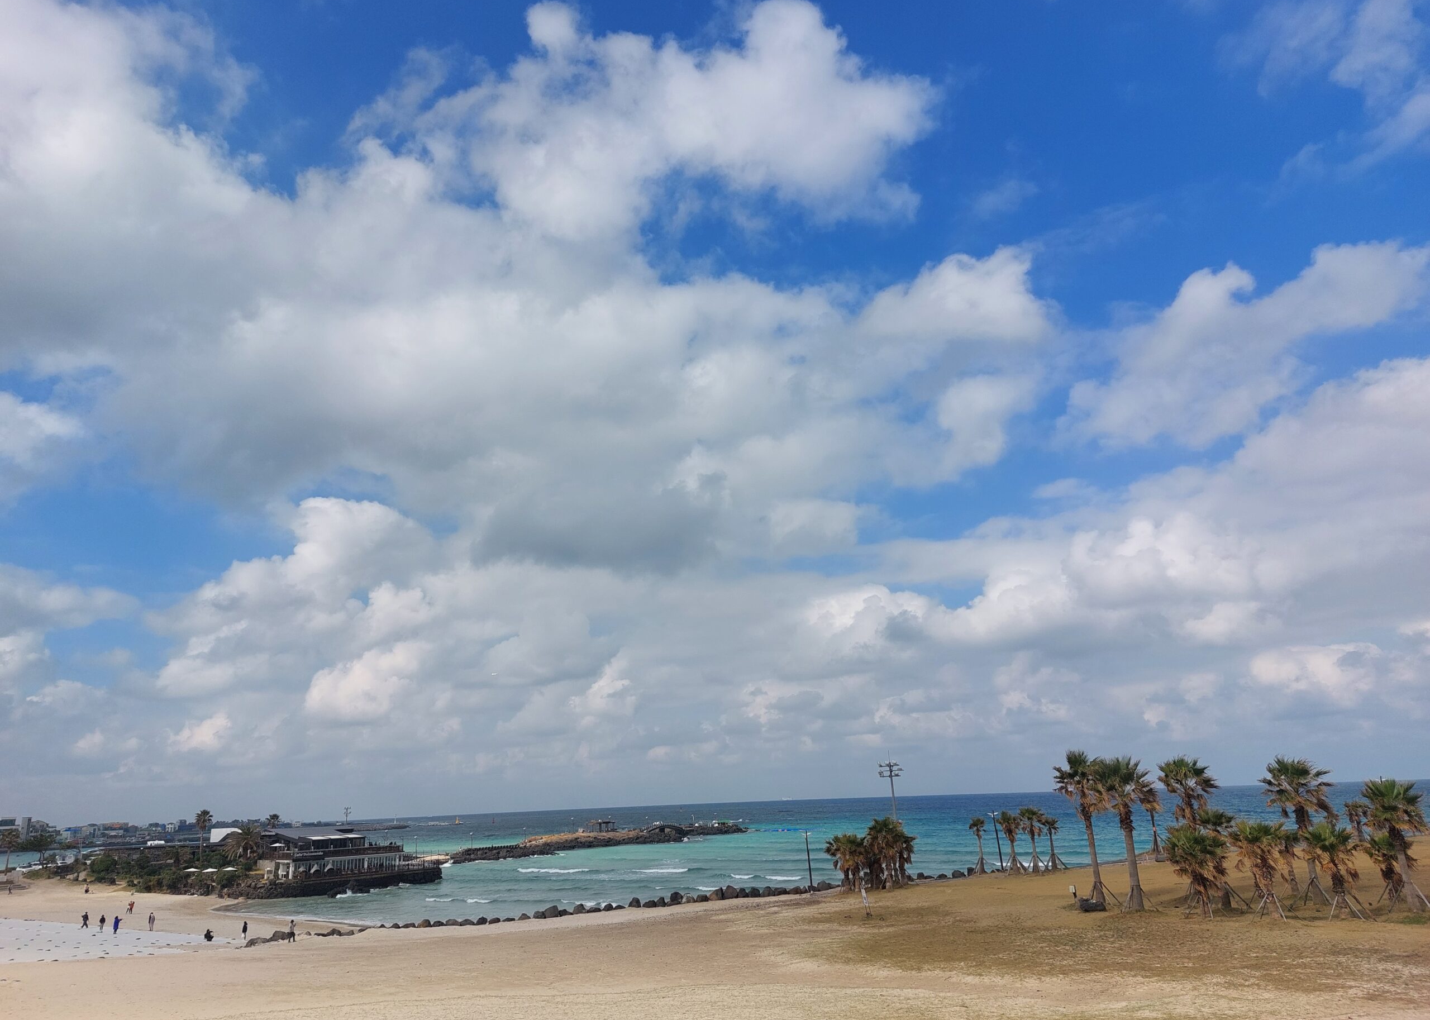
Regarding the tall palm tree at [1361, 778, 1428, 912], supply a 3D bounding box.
[{"bbox_3d":[45.064,21.826,67.537,4.094,8.385,4.094,-12,-18,30],"label":"tall palm tree"}]

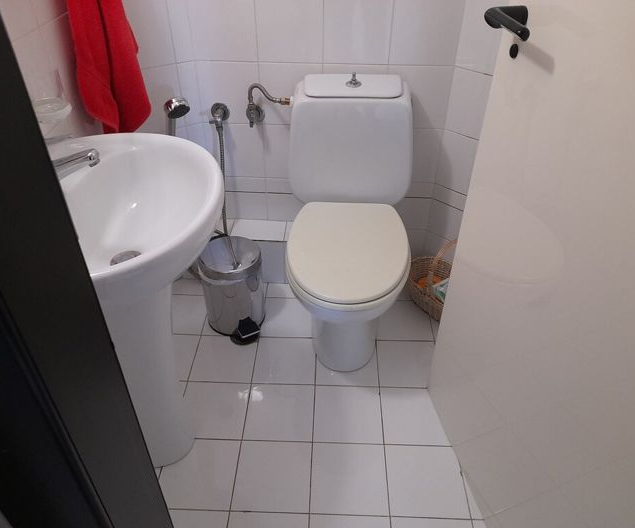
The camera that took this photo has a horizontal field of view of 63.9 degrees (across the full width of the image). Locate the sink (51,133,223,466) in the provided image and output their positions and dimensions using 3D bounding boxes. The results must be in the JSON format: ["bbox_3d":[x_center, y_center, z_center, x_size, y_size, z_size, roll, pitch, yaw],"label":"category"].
[{"bbox_3d":[-0.405,0.169,1.221,0.433,0.792,0.554,2,38,1],"label":"sink"}]

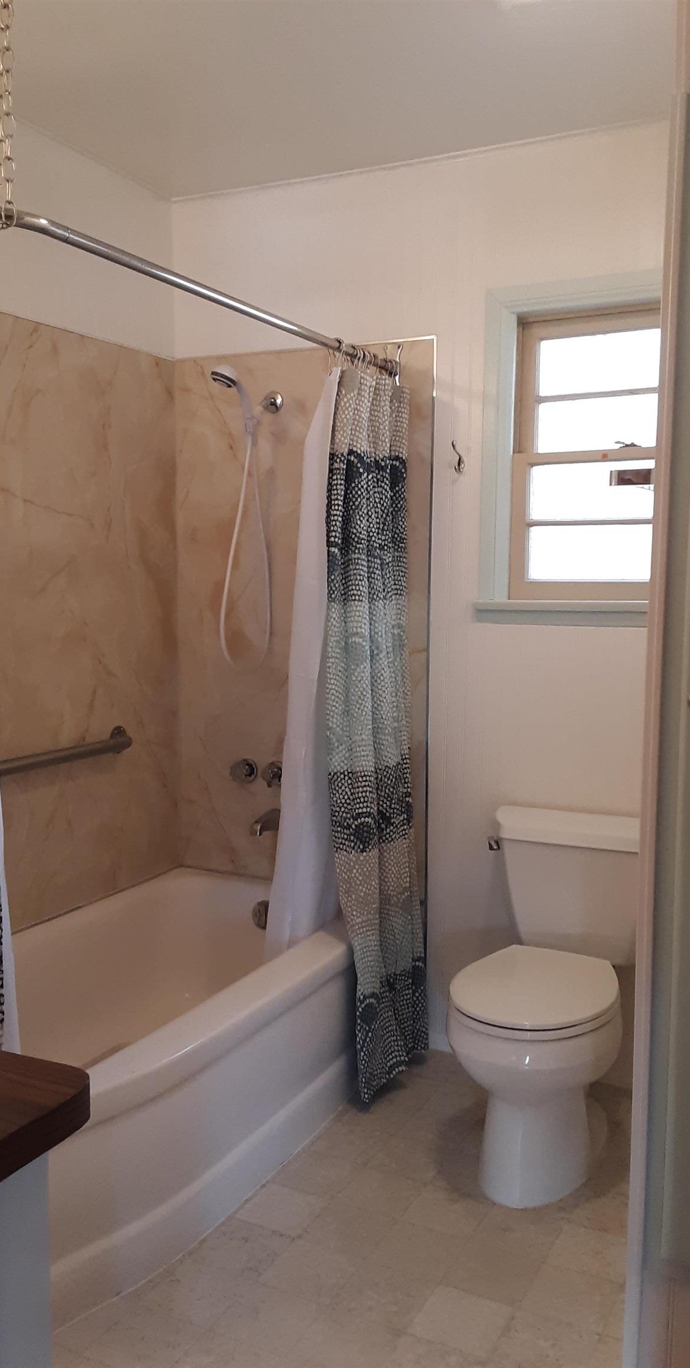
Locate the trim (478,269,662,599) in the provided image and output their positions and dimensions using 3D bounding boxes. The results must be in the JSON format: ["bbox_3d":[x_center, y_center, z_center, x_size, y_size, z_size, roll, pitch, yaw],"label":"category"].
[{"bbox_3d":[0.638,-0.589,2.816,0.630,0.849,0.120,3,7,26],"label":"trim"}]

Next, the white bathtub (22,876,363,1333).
[{"bbox_3d":[-0.498,0.875,2.647,0.790,0.425,1.524,3,7,26],"label":"white bathtub"}]

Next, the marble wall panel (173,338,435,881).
[{"bbox_3d":[-0.141,-0.173,3.209,0.834,1.558,0.020,3,7,26],"label":"marble wall panel"}]

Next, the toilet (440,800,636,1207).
[{"bbox_3d":[0.499,0.727,2.585,0.440,0.745,0.700,3,7,26],"label":"toilet"}]

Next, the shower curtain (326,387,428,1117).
[{"bbox_3d":[0.083,0.131,2.871,0.200,1.825,0.420,3,7,26],"label":"shower curtain"}]

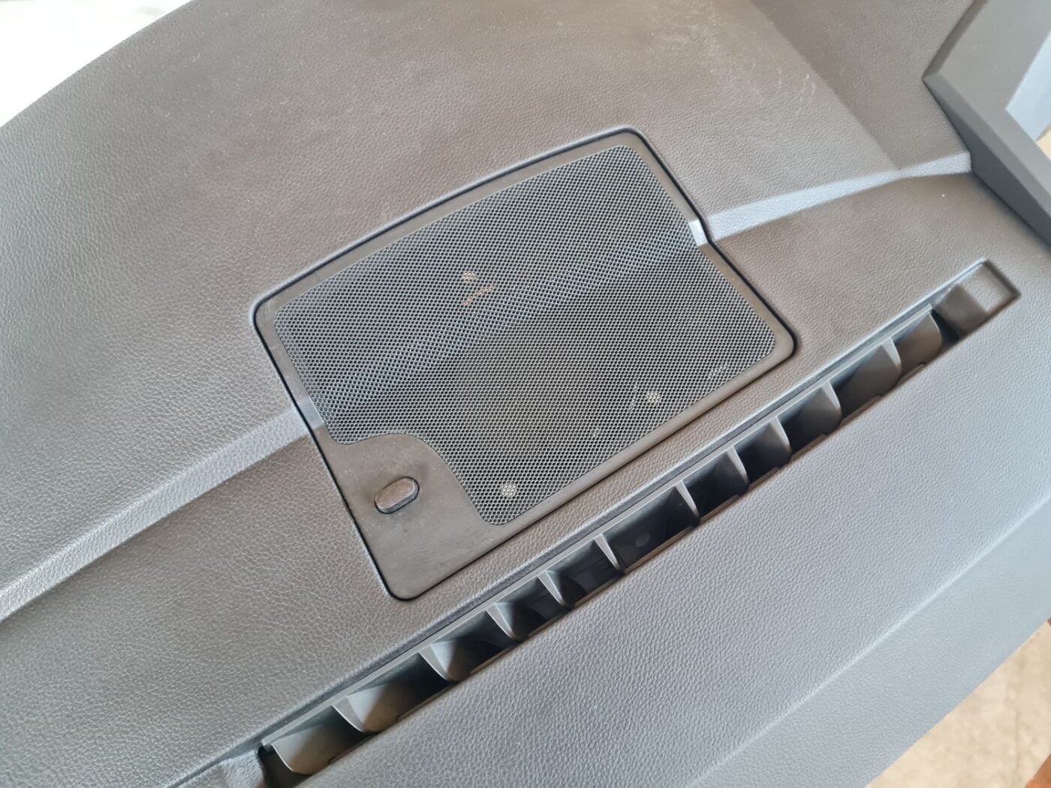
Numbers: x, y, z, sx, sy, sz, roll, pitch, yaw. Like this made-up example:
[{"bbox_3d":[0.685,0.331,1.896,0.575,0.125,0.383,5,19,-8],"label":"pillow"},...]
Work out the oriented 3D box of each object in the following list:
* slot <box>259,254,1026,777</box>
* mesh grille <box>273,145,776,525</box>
[{"bbox_3d":[0.077,0.054,0.402,0.450,0.022,0.028,-32,78,-12],"label":"slot"},{"bbox_3d":[0.005,-0.032,0.400,0.227,0.021,0.147,-31,81,-12],"label":"mesh grille"}]

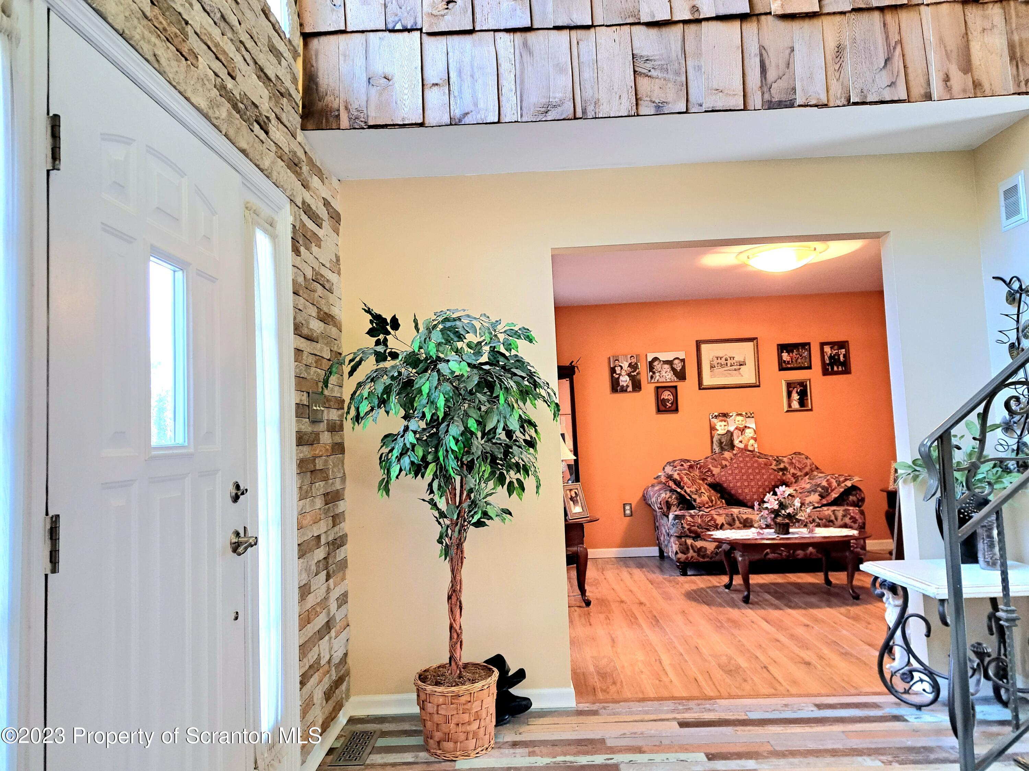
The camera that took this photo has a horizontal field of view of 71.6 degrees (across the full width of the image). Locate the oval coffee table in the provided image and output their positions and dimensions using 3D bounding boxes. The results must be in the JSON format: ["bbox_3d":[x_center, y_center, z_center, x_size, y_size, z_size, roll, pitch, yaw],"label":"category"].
[{"bbox_3d":[1.942,1.276,5.073,1.170,0.420,0.660,-2,-4,1],"label":"oval coffee table"}]

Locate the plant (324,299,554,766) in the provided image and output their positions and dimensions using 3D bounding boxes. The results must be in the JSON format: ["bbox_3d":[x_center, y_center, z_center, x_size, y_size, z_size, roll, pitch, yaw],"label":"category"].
[{"bbox_3d":[-0.274,0.544,2.830,0.920,1.750,0.820,-2,-4,2],"label":"plant"}]

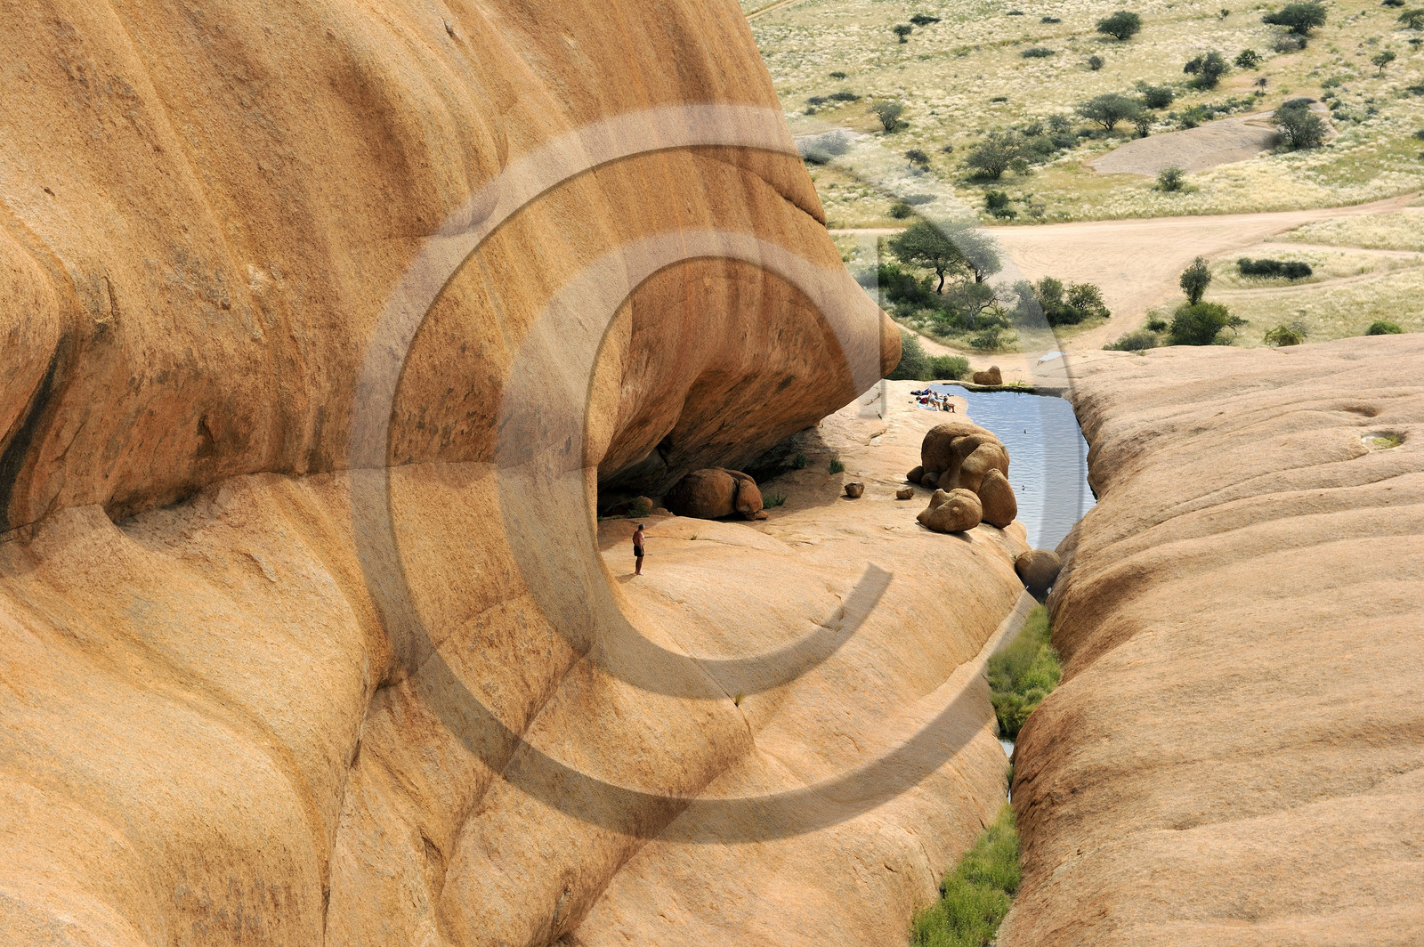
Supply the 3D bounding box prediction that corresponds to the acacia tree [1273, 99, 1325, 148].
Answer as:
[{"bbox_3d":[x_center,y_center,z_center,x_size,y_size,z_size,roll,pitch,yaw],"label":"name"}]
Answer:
[{"bbox_3d":[65.430,-38.860,307.540,5.710,5.260,5.530,0,13,0],"label":"acacia tree"}]

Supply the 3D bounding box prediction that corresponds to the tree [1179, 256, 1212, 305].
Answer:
[{"bbox_3d":[35.880,-14.240,204.670,2.340,3.580,2.270,0,13,0],"label":"tree"}]

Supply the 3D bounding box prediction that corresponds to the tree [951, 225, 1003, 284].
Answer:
[{"bbox_3d":[22.110,-18.010,230.470,4.370,5.040,4.240,0,14,0],"label":"tree"}]

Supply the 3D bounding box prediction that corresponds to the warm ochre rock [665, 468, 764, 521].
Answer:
[{"bbox_3d":[0.110,0.770,107.000,3.790,1.950,3.000,0,13,0],"label":"warm ochre rock"}]

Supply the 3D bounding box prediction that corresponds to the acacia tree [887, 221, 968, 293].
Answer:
[{"bbox_3d":[17.780,-17.620,227.250,6.690,5.800,6.490,0,14,0],"label":"acacia tree"}]

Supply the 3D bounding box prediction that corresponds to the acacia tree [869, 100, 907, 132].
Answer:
[{"bbox_3d":[20.640,-41.940,324.440,4.480,3.700,4.340,0,13,0],"label":"acacia tree"}]

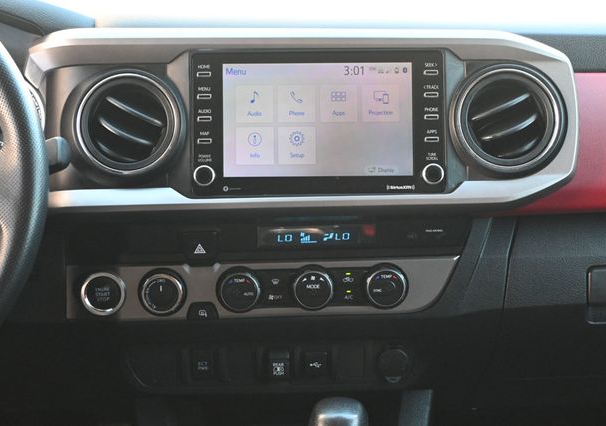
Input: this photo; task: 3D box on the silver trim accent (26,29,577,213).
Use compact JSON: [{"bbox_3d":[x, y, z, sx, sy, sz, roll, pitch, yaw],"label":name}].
[{"bbox_3d":[-0.001,-0.085,0.975,0.505,0.168,0.065,-1,-3,-1],"label":"silver trim accent"}]

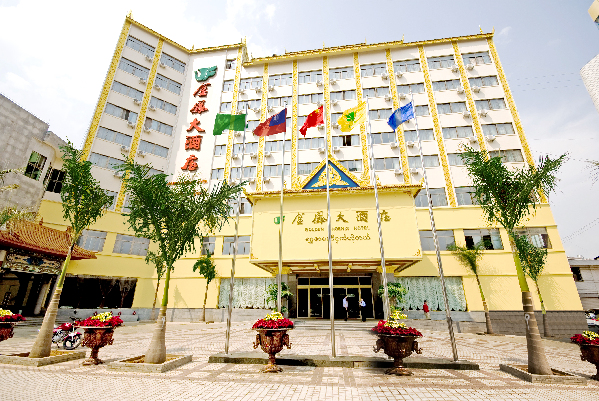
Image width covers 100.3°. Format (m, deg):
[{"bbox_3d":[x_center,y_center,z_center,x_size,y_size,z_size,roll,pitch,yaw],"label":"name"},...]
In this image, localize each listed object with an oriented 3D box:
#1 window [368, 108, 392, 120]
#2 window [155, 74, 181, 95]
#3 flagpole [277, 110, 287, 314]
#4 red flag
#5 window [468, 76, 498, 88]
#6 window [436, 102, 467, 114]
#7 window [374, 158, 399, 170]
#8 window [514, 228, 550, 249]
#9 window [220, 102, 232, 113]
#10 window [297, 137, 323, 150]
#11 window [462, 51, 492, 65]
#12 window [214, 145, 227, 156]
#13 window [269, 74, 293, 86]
[{"bbox_3d":[8.622,-9.187,26.978,2.843,1.301,0.180,-2,-20,8],"label":"window"},{"bbox_3d":[-16.367,-14.408,31.309,2.872,1.755,0.180,15,-24,-36],"label":"window"},{"bbox_3d":[-0.703,0.257,10.438,0.130,10.750,0.130,-2,-20,8],"label":"flagpole"},{"bbox_3d":[0.697,-4.474,14.186,1.444,2.027,0.350,-2,-20,8],"label":"red flag"},{"bbox_3d":[19.499,-12.477,26.466,2.791,1.278,0.180,-2,-20,8],"label":"window"},{"bbox_3d":[16.299,-9.866,26.697,2.785,1.134,0.180,-3,-19,7],"label":"window"},{"bbox_3d":[8.850,-3.697,25.635,2.027,1.197,0.180,-3,-19,7],"label":"window"},{"bbox_3d":[18.796,3.107,20.240,2.606,1.670,0.150,-2,-20,8],"label":"window"},{"bbox_3d":[-9.018,-11.422,30.831,1.324,1.469,0.200,-3,-19,7],"label":"window"},{"bbox_3d":[1.382,-6.411,28.449,3.000,1.450,0.200,-3,-20,7],"label":"window"},{"bbox_3d":[20.794,-16.575,29.299,2.950,1.790,0.200,-3,-20,7],"label":"window"},{"bbox_3d":[-8.915,-5.640,28.423,1.316,1.290,0.180,-2,-20,8],"label":"window"},{"bbox_3d":[-2.380,-15.028,31.177,2.969,1.722,0.180,-3,-19,7],"label":"window"}]

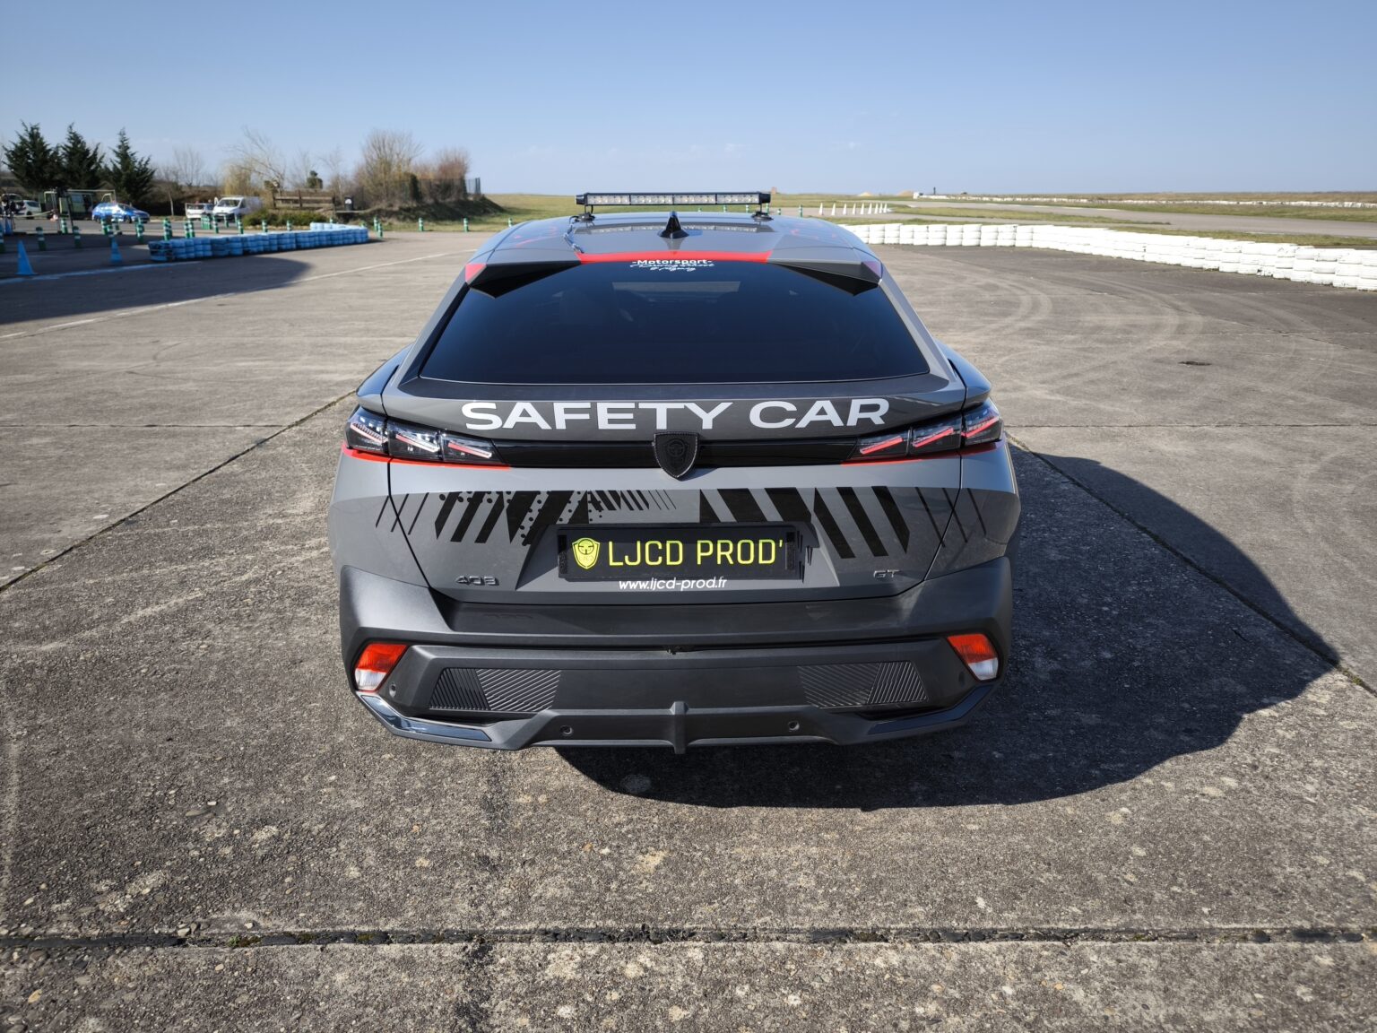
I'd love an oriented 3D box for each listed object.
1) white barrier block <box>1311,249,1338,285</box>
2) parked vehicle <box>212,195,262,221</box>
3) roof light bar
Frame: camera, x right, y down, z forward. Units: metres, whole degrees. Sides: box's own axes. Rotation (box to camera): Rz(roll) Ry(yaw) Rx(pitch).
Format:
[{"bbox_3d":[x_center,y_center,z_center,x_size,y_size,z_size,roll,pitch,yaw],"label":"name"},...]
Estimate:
[{"bbox_3d":[12.227,-4.798,18.300,0.620,0.650,0.620,-1,18,-2],"label":"white barrier block"},{"bbox_3d":[-37.697,-25.762,80.000,1.900,1.930,4.750,1,18,3],"label":"parked vehicle"},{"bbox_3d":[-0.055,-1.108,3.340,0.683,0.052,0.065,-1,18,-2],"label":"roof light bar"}]

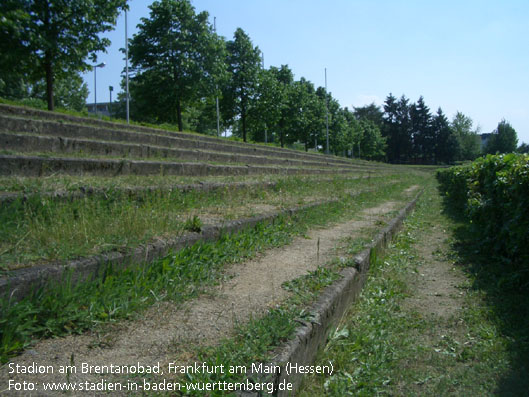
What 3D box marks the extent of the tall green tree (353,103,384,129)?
[{"bbox_3d":[20.892,-13.194,106.766,6.600,12.000,6.300,-1,2,0],"label":"tall green tree"}]

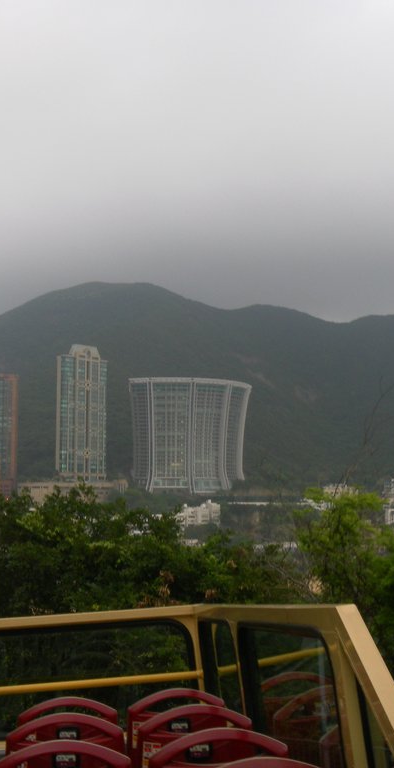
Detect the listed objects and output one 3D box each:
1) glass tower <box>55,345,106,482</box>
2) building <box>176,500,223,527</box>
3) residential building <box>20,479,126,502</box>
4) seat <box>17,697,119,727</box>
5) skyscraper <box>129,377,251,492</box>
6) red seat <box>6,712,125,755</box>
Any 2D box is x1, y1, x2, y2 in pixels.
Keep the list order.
[{"bbox_3d":[-93.853,24.075,845.000,34.000,112.000,23.000,4,-7,-30],"label":"glass tower"},{"bbox_3d":[1.910,98.671,783.811,32.873,20.155,16.000,0,-5,0],"label":"building"},{"bbox_3d":[-97.600,85.210,815.000,80.300,19.600,38.000,1,-5,-3],"label":"residential building"},{"bbox_3d":[-0.511,1.795,4.448,0.440,0.920,0.520,-4,-11,-7],"label":"seat"},{"bbox_3d":[-4.489,46.072,918.835,103.424,101.451,46.000,0,-5,6],"label":"skyscraper"},{"bbox_3d":[-0.484,1.697,4.020,0.450,0.850,0.520,-3,-11,-7],"label":"red seat"}]

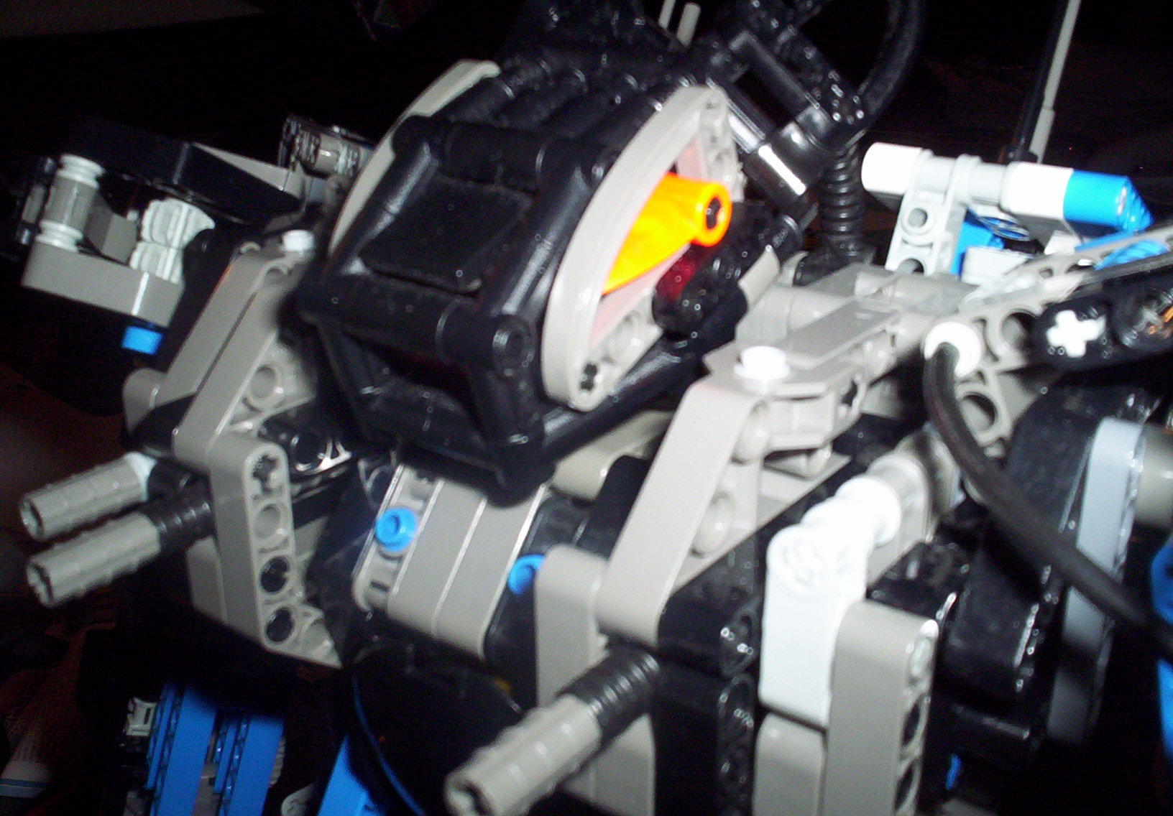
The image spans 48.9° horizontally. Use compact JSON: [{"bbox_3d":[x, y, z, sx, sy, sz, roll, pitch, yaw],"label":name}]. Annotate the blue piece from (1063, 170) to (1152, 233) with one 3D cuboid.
[{"bbox_3d":[0.073,-0.029,0.180,0.012,0.007,0.007,15,-6,36],"label":"blue piece"}]

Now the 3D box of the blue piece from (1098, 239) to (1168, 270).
[{"bbox_3d":[0.074,-0.021,0.176,0.010,0.006,0.007,15,-6,36],"label":"blue piece"}]

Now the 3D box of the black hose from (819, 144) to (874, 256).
[{"bbox_3d":[0.044,-0.035,0.220,0.007,0.021,0.007,15,27,36],"label":"black hose"}]

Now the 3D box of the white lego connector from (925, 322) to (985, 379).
[{"bbox_3d":[0.045,-0.007,0.156,0.007,0.007,0.006,16,27,33],"label":"white lego connector"}]

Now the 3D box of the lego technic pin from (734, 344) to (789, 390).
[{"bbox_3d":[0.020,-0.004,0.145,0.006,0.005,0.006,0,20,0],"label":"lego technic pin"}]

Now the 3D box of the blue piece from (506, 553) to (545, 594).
[{"bbox_3d":[-0.007,0.020,0.151,0.006,0.006,0.004,15,-6,36],"label":"blue piece"}]

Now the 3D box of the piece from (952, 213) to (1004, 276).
[{"bbox_3d":[0.056,-0.024,0.186,0.008,0.010,0.008,15,-6,36],"label":"piece"}]

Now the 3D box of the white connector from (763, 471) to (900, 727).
[{"bbox_3d":[0.027,0.020,0.139,0.008,0.022,0.016,15,27,36],"label":"white connector"}]

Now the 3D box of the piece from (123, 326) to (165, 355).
[{"bbox_3d":[-0.074,-0.011,0.214,0.005,0.004,0.005,15,-6,36],"label":"piece"}]

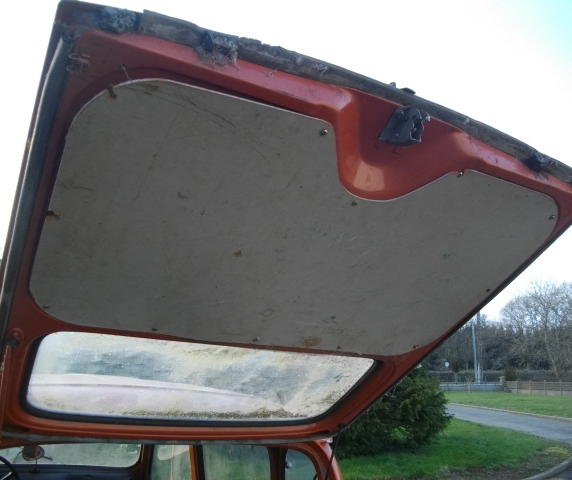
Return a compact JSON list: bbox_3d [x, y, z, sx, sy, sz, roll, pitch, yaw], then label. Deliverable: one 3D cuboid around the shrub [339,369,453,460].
[{"bbox_3d":[2.189,3.234,11.883,2.550,2.150,2.400,-3,-13,10],"label":"shrub"}]

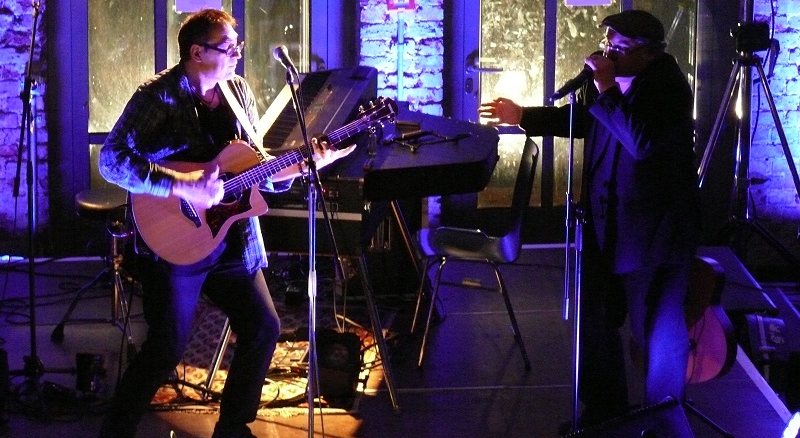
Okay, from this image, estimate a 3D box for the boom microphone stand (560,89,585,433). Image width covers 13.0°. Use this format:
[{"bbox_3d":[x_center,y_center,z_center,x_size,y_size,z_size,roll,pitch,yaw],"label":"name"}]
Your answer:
[{"bbox_3d":[0.627,0.222,12.782,0.480,1.470,0.500,3,14,11],"label":"boom microphone stand"}]

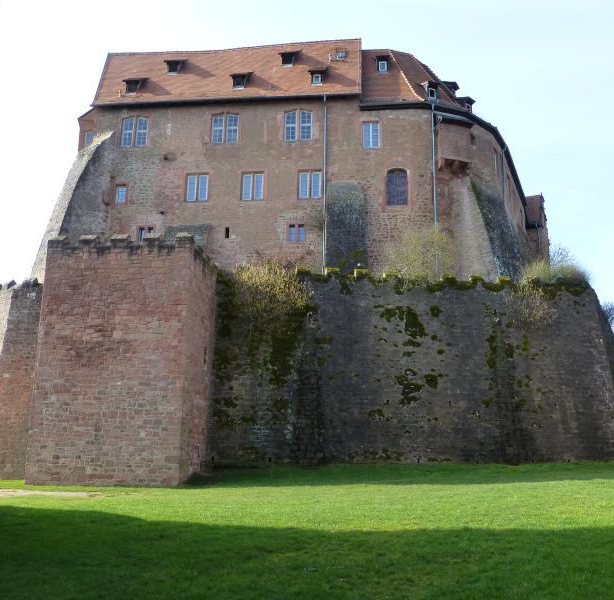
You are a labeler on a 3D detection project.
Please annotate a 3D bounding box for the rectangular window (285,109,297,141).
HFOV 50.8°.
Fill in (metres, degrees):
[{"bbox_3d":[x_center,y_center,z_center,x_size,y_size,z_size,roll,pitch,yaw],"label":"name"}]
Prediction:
[{"bbox_3d":[-1.009,-11.179,41.599,0.805,2.112,0.200,0,-10,6],"label":"rectangular window"}]

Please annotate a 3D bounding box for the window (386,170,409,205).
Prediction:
[{"bbox_3d":[5.587,-6.935,40.080,1.377,2.478,0.300,0,-11,6],"label":"window"}]

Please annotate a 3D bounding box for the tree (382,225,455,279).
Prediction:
[{"bbox_3d":[6.200,-2.613,35.982,4.115,3.479,3.400,1,-11,0],"label":"tree"}]

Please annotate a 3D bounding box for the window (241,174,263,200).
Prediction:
[{"bbox_3d":[-3.444,-7.204,41.161,1.468,1.835,0.200,0,-10,6],"label":"window"}]

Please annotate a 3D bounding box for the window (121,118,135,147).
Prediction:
[{"bbox_3d":[-11.807,-11.040,42.766,0.859,1.998,0.200,0,-10,6],"label":"window"}]

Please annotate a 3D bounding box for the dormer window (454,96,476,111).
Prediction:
[{"bbox_3d":[10.369,-12.903,42.600,1.150,0.900,0.950,10,-14,-43],"label":"dormer window"}]

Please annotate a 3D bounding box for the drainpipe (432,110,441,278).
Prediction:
[{"bbox_3d":[7.828,-6.447,39.542,0.130,11.580,0.130,0,-11,6],"label":"drainpipe"}]

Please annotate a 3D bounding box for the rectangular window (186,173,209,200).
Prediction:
[{"bbox_3d":[-6.962,-7.205,41.508,1.426,1.861,0.250,0,-11,6],"label":"rectangular window"}]

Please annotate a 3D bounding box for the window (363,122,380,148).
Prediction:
[{"bbox_3d":[4.087,-10.386,40.900,1.111,1.794,0.200,0,-11,6],"label":"window"}]

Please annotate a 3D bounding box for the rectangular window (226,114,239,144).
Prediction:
[{"bbox_3d":[-4.823,-11.100,42.006,0.822,1.967,0.200,0,-10,6],"label":"rectangular window"}]

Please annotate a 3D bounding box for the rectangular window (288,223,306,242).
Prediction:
[{"bbox_3d":[-0.634,-4.162,40.203,1.082,1.207,0.250,0,-11,6],"label":"rectangular window"}]

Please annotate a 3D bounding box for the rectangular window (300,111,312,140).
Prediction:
[{"bbox_3d":[-0.045,-11.190,41.494,0.775,2.052,0.200,0,-10,6],"label":"rectangular window"}]

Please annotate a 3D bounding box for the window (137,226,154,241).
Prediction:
[{"bbox_3d":[-10.249,-4.107,41.362,1.079,1.226,0.200,0,-10,6],"label":"window"}]

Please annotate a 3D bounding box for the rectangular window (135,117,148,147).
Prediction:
[{"bbox_3d":[-10.857,-11.056,42.687,0.806,2.057,0.200,0,-11,6],"label":"rectangular window"}]

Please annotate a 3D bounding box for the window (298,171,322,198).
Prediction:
[{"bbox_3d":[0.230,-7.254,40.765,1.451,1.857,0.200,0,-10,6],"label":"window"}]

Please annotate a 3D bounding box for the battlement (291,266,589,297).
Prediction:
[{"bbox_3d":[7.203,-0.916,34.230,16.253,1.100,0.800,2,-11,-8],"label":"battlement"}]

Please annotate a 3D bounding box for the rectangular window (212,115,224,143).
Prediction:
[{"bbox_3d":[-5.782,-11.113,42.114,0.846,1.980,0.200,0,-10,6],"label":"rectangular window"}]

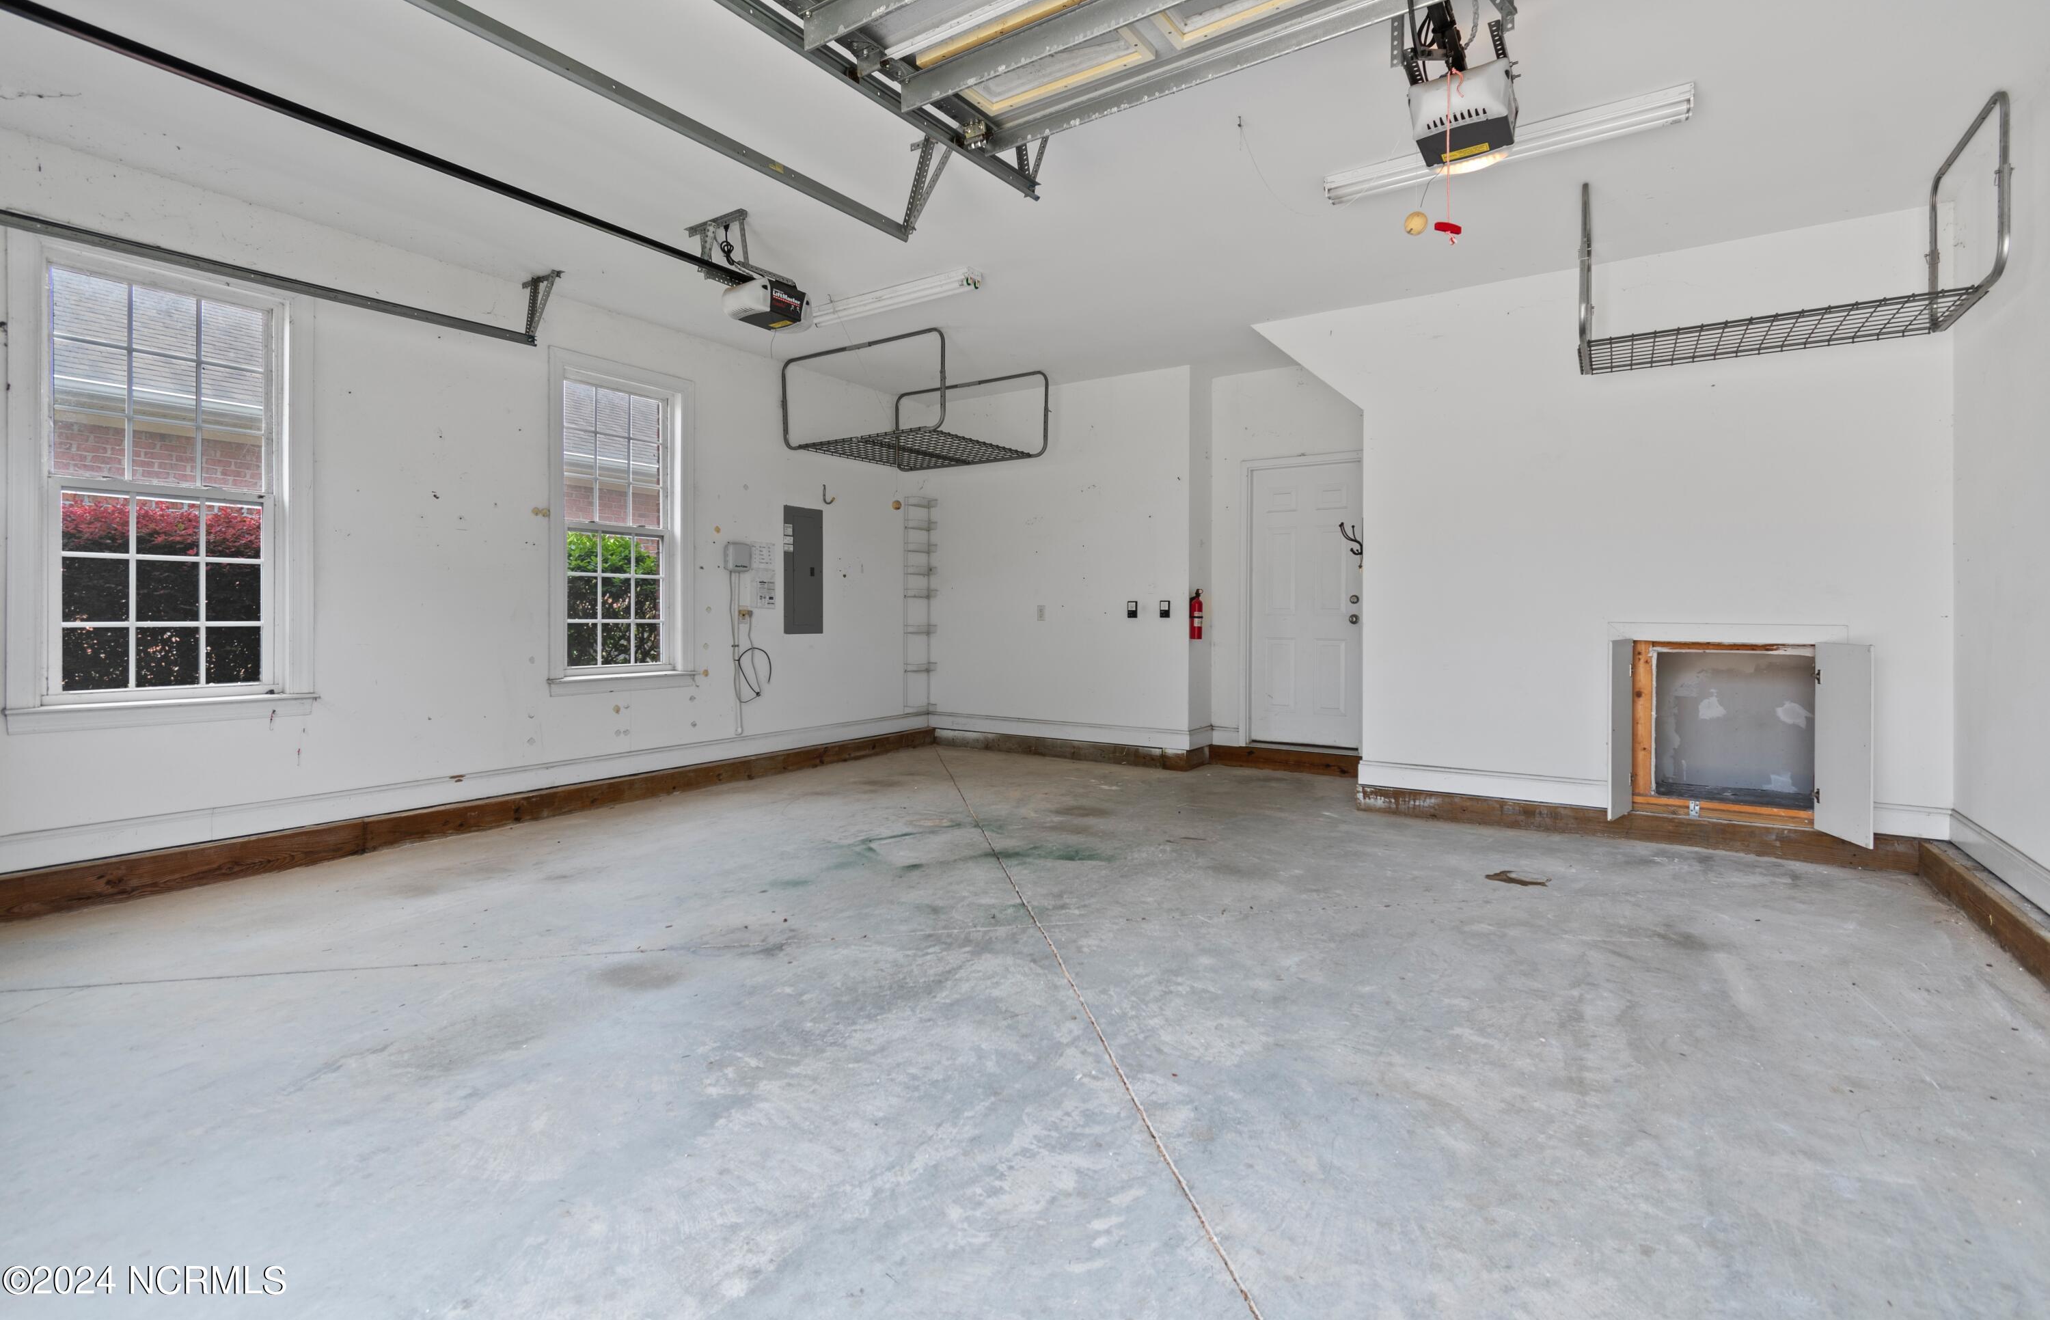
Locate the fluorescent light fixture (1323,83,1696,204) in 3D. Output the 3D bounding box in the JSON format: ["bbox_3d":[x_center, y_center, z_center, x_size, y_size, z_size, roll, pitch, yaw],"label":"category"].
[{"bbox_3d":[1.783,-1.938,3.262,1.220,0.075,0.115,2,3,31],"label":"fluorescent light fixture"}]

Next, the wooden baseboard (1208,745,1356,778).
[{"bbox_3d":[1.964,0.752,6.359,1.200,0.145,0.050,2,3,30],"label":"wooden baseboard"}]

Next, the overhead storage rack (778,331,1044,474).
[{"bbox_3d":[-0.777,-1.806,6.205,1.430,0.655,1.190,2,3,33],"label":"overhead storage rack"}]

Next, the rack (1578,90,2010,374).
[{"bbox_3d":[3.028,-1.658,3.528,1.210,0.655,0.820,2,3,33],"label":"rack"}]

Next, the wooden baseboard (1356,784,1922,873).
[{"bbox_3d":[3.002,0.852,4.467,2.378,0.147,0.050,2,3,32],"label":"wooden baseboard"}]

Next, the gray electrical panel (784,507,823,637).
[{"bbox_3d":[-1.644,-0.660,6.361,0.040,0.934,0.368,2,3,36],"label":"gray electrical panel"}]

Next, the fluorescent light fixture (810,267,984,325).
[{"bbox_3d":[-0.780,-2.024,4.815,1.220,0.075,0.115,2,3,31],"label":"fluorescent light fixture"}]

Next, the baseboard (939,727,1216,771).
[{"bbox_3d":[0.305,0.711,7.070,2.346,0.145,0.370,2,3,31],"label":"baseboard"}]

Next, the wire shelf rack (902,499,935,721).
[{"bbox_3d":[-0.882,-0.462,7.298,0.110,1.850,0.316,2,3,36],"label":"wire shelf rack"}]

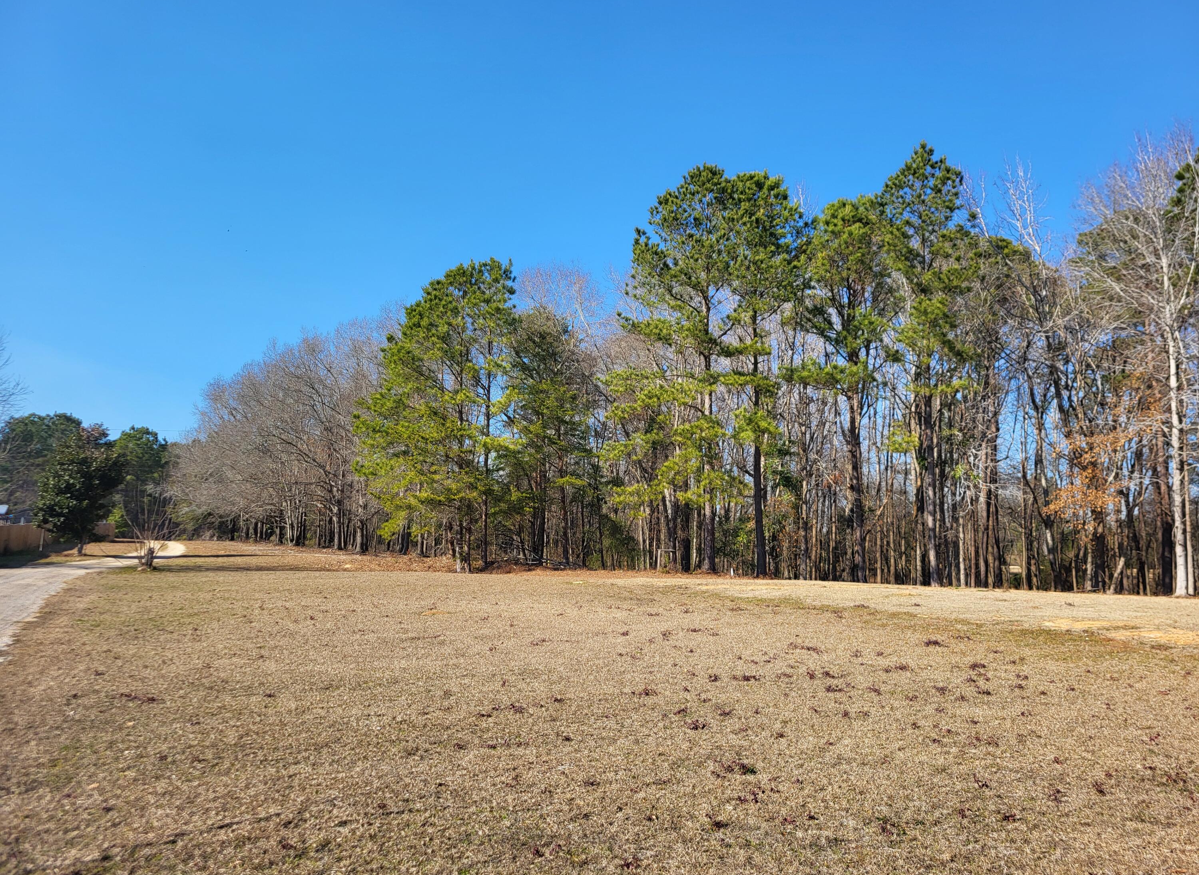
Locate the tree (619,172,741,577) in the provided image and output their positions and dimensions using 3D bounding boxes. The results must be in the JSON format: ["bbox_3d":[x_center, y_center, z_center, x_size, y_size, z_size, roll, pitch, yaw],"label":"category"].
[{"bbox_3d":[3.184,-2.989,36.222,5.050,16.560,5.050,0,-5,0],"label":"tree"}]

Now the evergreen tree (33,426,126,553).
[{"bbox_3d":[-29.651,2.940,51.316,5.340,7.250,5.180,0,-5,0],"label":"evergreen tree"}]

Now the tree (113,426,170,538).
[{"bbox_3d":[-51.191,4.882,100.542,6.480,12.440,6.480,0,-5,0],"label":"tree"}]

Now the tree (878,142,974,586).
[{"bbox_3d":[11.688,-2.784,32.198,3.790,16.020,3.970,0,-5,0],"label":"tree"}]

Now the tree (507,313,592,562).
[{"bbox_3d":[-2.239,-0.173,39.492,4.160,11.300,4.160,0,-5,0],"label":"tree"}]

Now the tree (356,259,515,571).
[{"bbox_3d":[-6.469,-0.981,35.540,6.250,12.380,5.930,0,-5,0],"label":"tree"}]

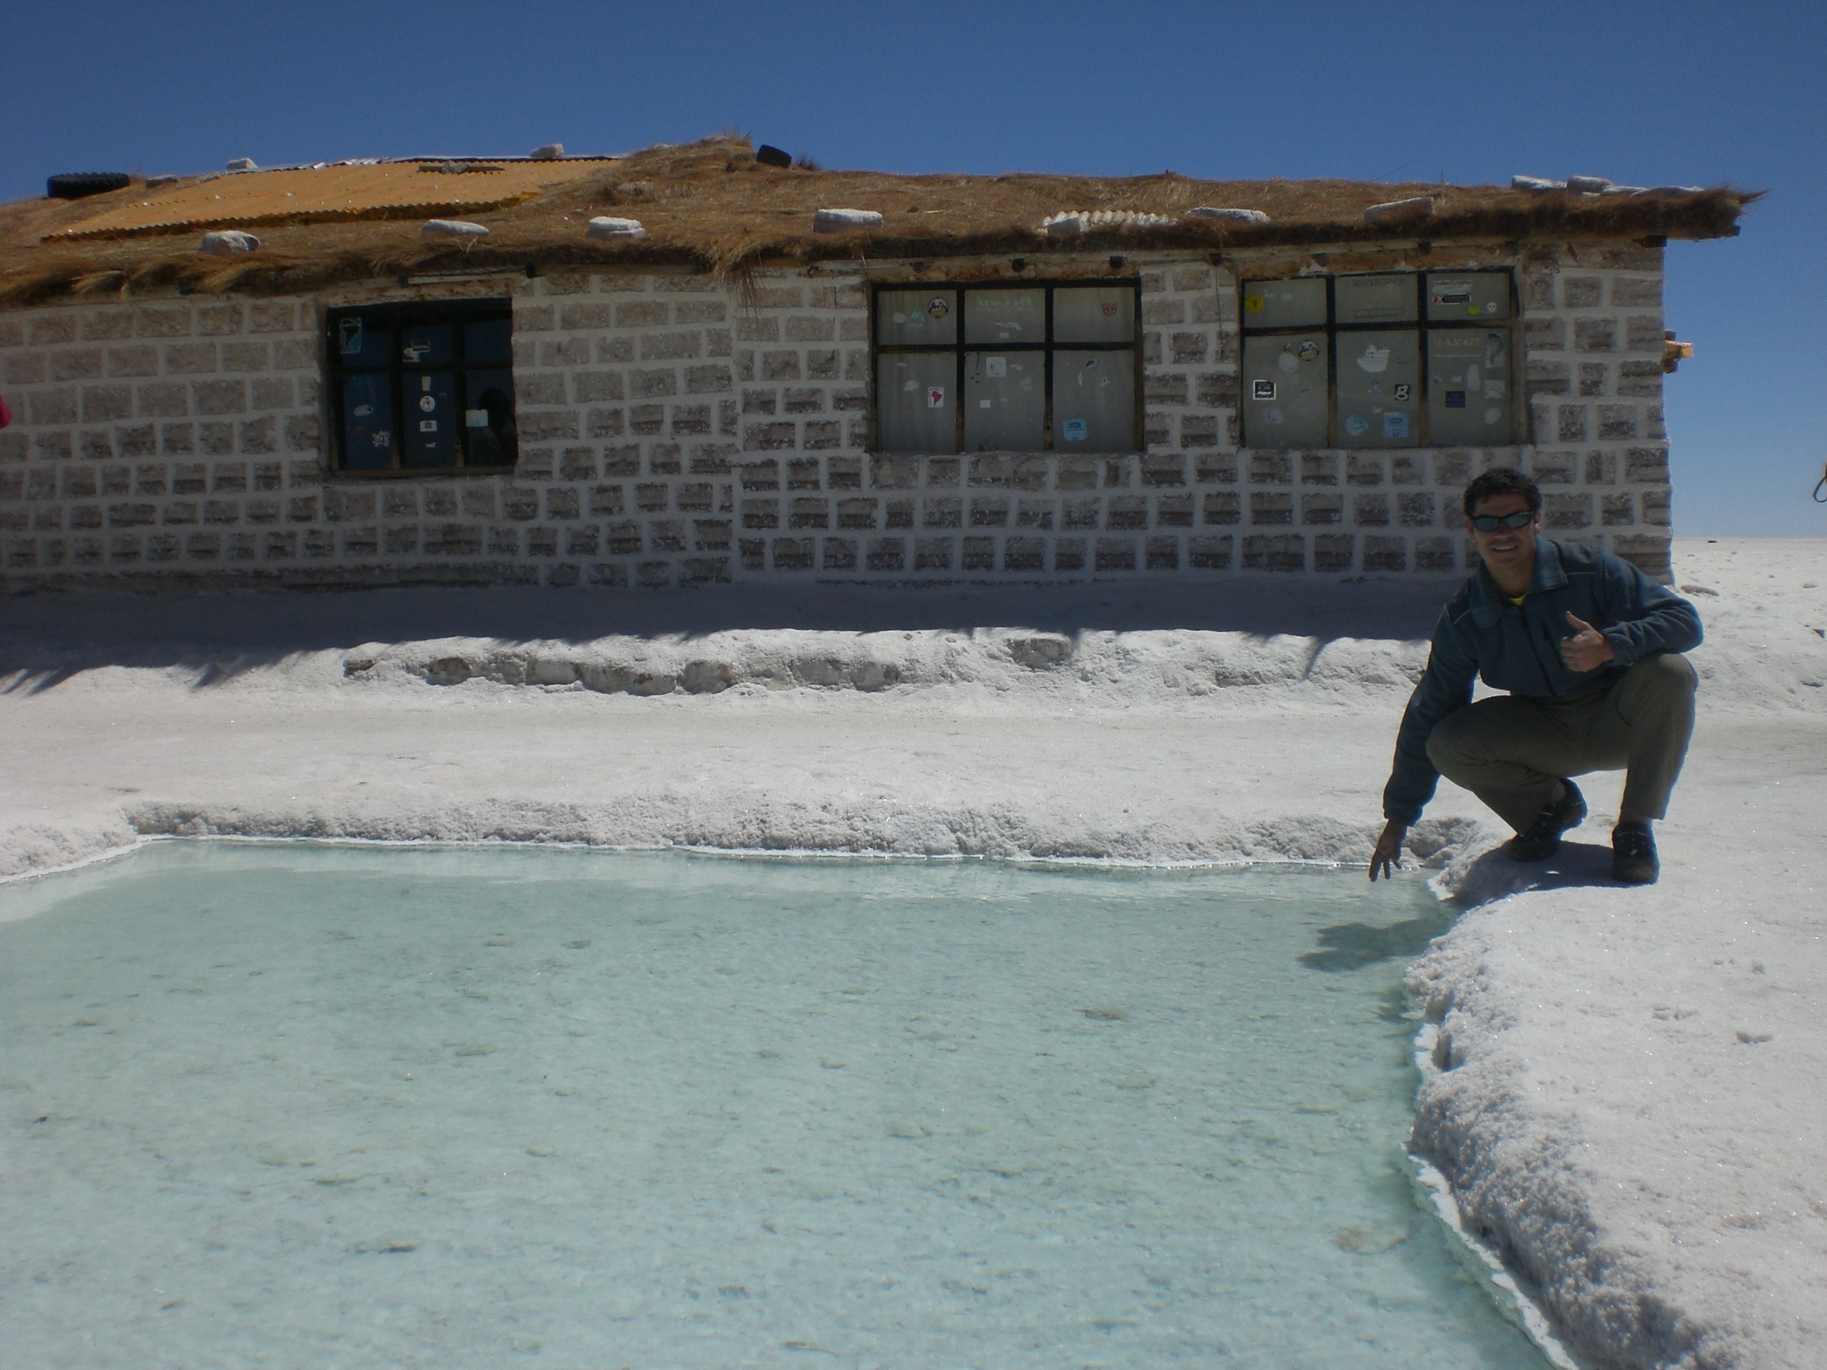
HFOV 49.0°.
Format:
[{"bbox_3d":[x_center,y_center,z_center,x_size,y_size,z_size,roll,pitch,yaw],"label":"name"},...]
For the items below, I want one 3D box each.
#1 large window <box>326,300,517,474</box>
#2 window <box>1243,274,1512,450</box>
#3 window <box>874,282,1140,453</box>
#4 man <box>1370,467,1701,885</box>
[{"bbox_3d":[-3.408,-2.050,13.900,1.460,1.170,0.100,1,4,16],"label":"large window"},{"bbox_3d":[2.933,-2.057,12.750,1.740,1.120,0.100,1,4,13],"label":"window"},{"bbox_3d":[0.608,-2.073,13.200,1.780,1.120,0.100,1,4,13],"label":"window"},{"bbox_3d":[1.494,-0.030,4.800,0.770,0.970,0.690,2,4,20],"label":"man"}]

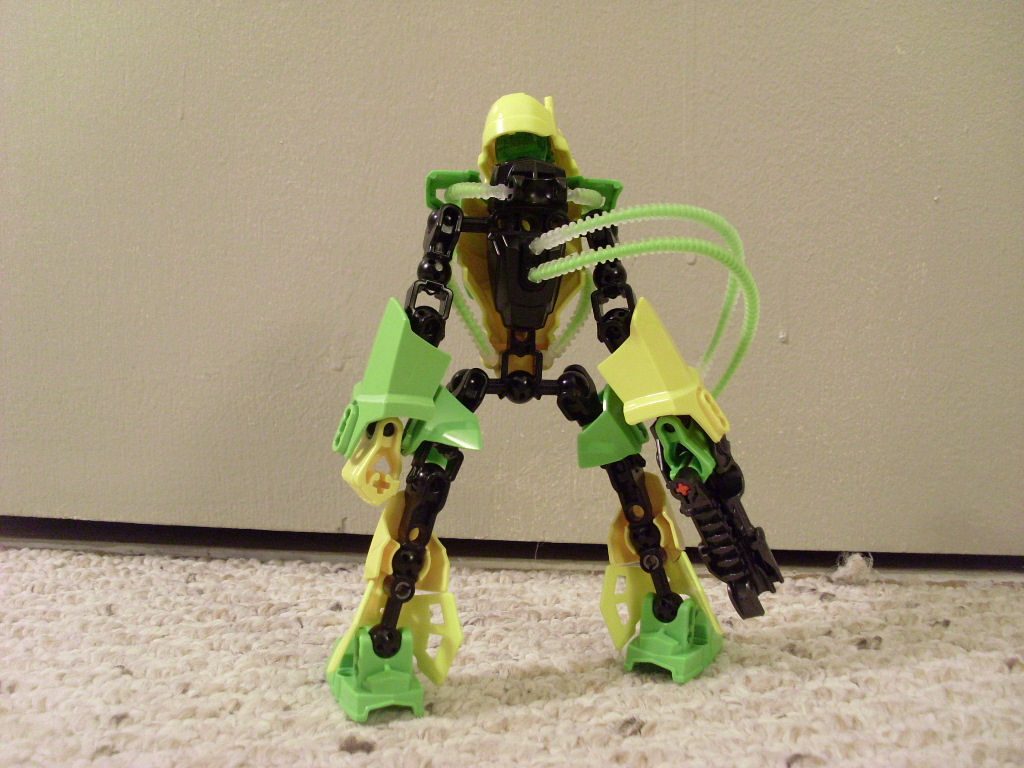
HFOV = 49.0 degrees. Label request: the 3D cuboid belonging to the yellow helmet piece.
[{"bbox_3d":[0.005,-0.075,0.345,0.028,0.030,0.031,4,8,15],"label":"yellow helmet piece"}]

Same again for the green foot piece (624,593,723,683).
[{"bbox_3d":[0.056,0.082,0.387,0.024,0.024,0.039,6,9,26],"label":"green foot piece"}]

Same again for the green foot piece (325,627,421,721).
[{"bbox_3d":[-0.042,0.085,0.354,0.024,0.024,0.039,-1,9,-21],"label":"green foot piece"}]

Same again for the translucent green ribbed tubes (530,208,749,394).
[{"bbox_3d":[0.042,-0.025,0.372,0.074,0.067,0.085,0,6,0],"label":"translucent green ribbed tubes"}]

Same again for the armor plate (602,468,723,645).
[{"bbox_3d":[0.051,0.062,0.392,0.037,0.061,0.028,-6,3,27],"label":"armor plate"}]

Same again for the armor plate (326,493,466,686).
[{"bbox_3d":[-0.035,0.066,0.358,0.037,0.061,0.028,11,4,-23],"label":"armor plate"}]

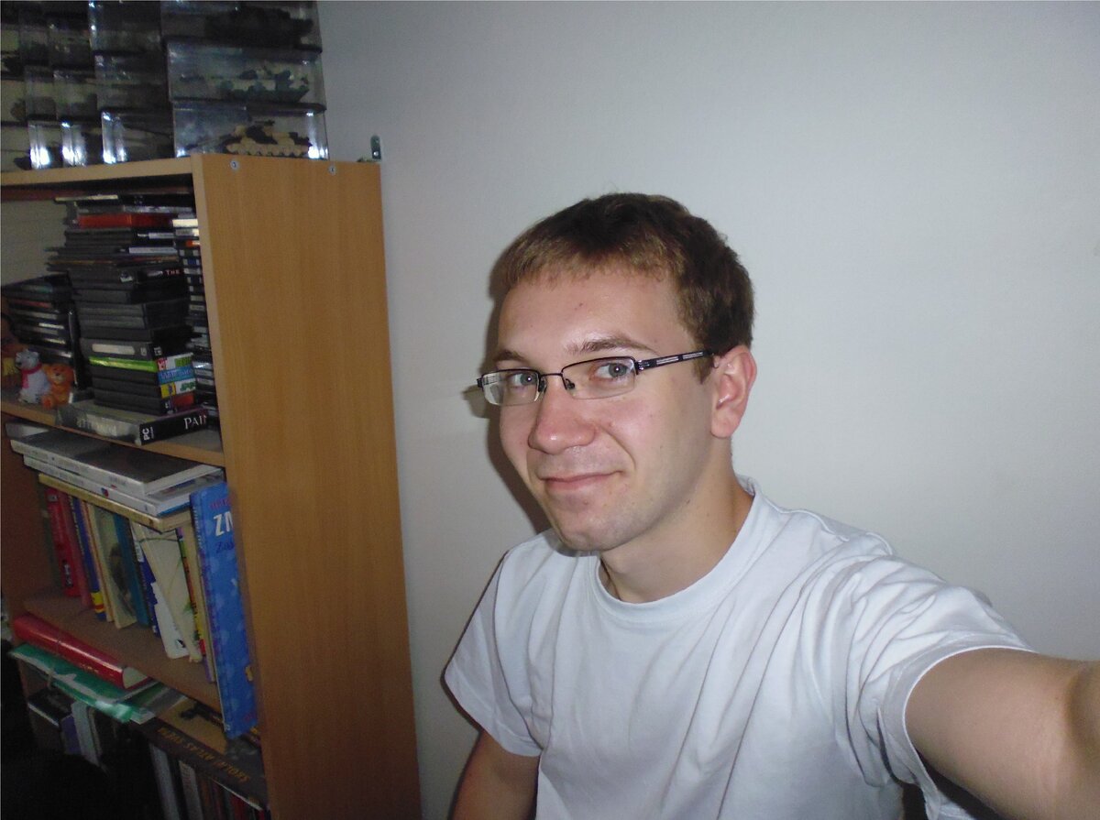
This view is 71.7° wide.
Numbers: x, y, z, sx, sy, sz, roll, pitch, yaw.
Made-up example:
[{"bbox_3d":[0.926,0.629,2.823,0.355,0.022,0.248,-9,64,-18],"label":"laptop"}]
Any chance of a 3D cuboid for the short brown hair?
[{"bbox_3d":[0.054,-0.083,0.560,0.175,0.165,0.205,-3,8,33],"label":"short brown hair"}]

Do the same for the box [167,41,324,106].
[{"bbox_3d":[-0.343,-0.369,0.857,0.160,0.060,0.075,-8,16,-26],"label":"box"}]

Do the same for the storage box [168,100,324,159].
[{"bbox_3d":[-0.343,-0.312,0.871,0.160,0.060,0.075,-8,16,-26],"label":"storage box"}]

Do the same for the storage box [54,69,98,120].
[{"bbox_3d":[-0.531,-0.395,0.969,0.160,0.059,0.075,-5,15,-16],"label":"storage box"}]

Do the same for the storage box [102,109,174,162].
[{"bbox_3d":[-0.438,-0.322,0.913,0.160,0.060,0.075,-5,15,-18],"label":"storage box"}]

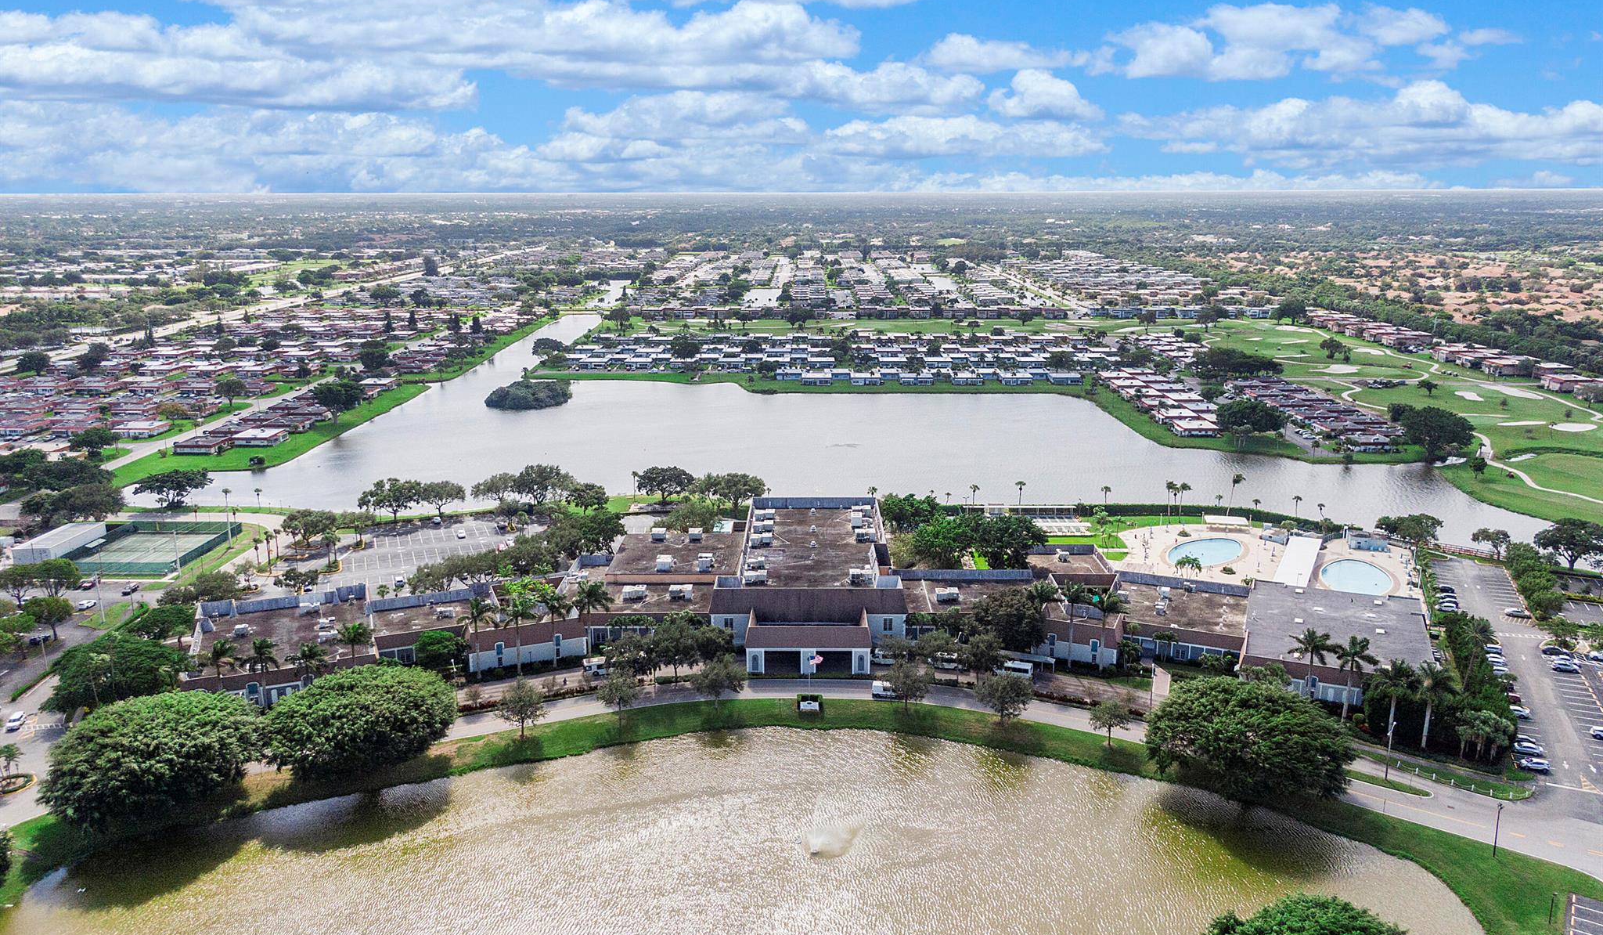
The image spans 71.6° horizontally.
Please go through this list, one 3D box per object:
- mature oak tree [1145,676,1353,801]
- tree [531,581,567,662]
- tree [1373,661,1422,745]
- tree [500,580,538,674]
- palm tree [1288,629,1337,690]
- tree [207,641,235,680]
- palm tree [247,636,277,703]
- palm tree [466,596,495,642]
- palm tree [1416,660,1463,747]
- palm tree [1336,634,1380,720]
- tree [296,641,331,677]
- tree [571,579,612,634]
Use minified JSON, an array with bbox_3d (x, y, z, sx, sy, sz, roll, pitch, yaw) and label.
[{"bbox_3d":[70.500,42.850,176.070,31.300,15.800,28.500,0,14,0],"label":"mature oak tree"},{"bbox_3d":[-50.770,31.920,227.350,7.860,19.310,7.860,-4,15,-13],"label":"tree"},{"bbox_3d":[100.700,39.840,188.800,8.000,15.300,8.000,0,14,0],"label":"tree"},{"bbox_3d":[-54.930,31.950,215.790,7.200,18.200,7.200,0,14,0],"label":"tree"},{"bbox_3d":[95.280,37.750,208.680,9.320,16.130,9.320,7,16,25],"label":"palm tree"},{"bbox_3d":[-107.890,39.240,207.560,6.150,15.190,6.150,-8,16,-28],"label":"tree"},{"bbox_3d":[-98.380,37.680,202.390,6.400,13.800,6.400,0,14,0],"label":"palm tree"},{"bbox_3d":[-62.460,33.110,214.930,6.600,16.400,6.600,0,14,0],"label":"palm tree"},{"bbox_3d":[109.280,41.190,192.520,7.620,17.260,7.620,8,17,31],"label":"palm tree"},{"bbox_3d":[100.780,38.560,203.590,8.070,17.020,8.070,7,16,27],"label":"palm tree"},{"bbox_3d":[-91.470,37.980,205.060,6.800,11.900,6.800,0,14,0],"label":"tree"},{"bbox_3d":[-43.200,31.830,229.520,8.580,18.380,8.580,-3,14,-11],"label":"tree"}]

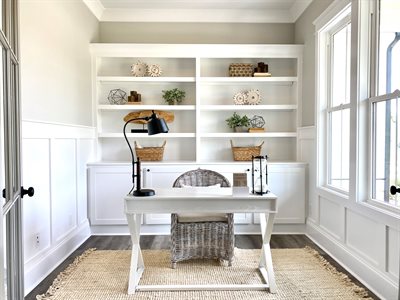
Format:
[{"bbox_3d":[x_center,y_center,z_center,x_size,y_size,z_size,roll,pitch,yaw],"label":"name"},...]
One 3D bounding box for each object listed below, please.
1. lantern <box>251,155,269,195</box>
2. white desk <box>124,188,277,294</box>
[{"bbox_3d":[0.513,0.212,2.567,0.150,0.325,0.150,0,2,-1],"label":"lantern"},{"bbox_3d":[0.006,0.751,2.643,1.200,0.760,0.550,0,2,-1],"label":"white desk"}]

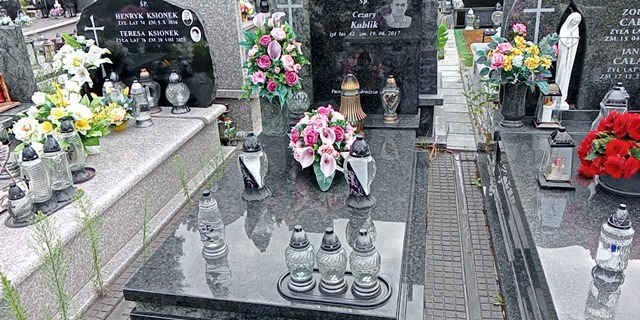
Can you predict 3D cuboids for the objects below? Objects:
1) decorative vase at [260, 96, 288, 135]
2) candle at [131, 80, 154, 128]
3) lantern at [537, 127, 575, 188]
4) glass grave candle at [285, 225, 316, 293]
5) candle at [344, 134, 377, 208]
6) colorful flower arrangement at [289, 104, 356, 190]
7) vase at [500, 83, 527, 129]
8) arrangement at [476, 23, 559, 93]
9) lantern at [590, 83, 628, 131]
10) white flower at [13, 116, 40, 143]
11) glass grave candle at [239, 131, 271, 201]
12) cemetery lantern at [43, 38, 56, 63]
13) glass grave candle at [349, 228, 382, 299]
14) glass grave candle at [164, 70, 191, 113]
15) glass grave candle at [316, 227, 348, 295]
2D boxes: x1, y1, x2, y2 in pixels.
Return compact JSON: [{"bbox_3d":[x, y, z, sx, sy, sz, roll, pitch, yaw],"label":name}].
[{"bbox_3d":[-0.285,-0.303,3.349,0.170,0.255,0.170,3,23,12],"label":"decorative vase"},{"bbox_3d":[-1.321,-0.420,3.818,0.115,0.325,0.115,3,23,12],"label":"candle"},{"bbox_3d":[1.172,-0.017,2.530,0.155,0.285,0.150,3,23,12],"label":"lantern"},{"bbox_3d":[-0.069,0.331,1.801,0.097,0.222,0.097,3,23,12],"label":"glass grave candle"},{"bbox_3d":[0.183,0.048,2.333,0.142,0.320,0.142,3,24,11],"label":"candle"},{"bbox_3d":[0.016,-0.070,2.365,0.305,0.280,0.275,2,23,12],"label":"colorful flower arrangement"},{"bbox_3d":[1.251,-0.355,3.328,0.165,0.260,0.165,3,23,12],"label":"vase"},{"bbox_3d":[1.226,-0.635,3.200,0.470,0.410,0.380,3,23,12],"label":"arrangement"},{"bbox_3d":[1.709,-0.261,2.992,0.210,0.345,0.210,3,23,12],"label":"lantern"},{"bbox_3d":[-1.729,-0.180,3.050,0.147,0.143,0.100,-16,27,-28],"label":"white flower"},{"bbox_3d":[-0.276,0.019,2.186,0.122,0.268,0.112,2,23,12],"label":"glass grave candle"},{"bbox_3d":[-3.380,-1.361,6.425,0.140,0.265,0.140,3,23,12],"label":"cemetery lantern"},{"bbox_3d":[0.133,0.294,1.524,0.095,0.208,0.095,2,23,12],"label":"glass grave candle"},{"bbox_3d":[-0.974,-0.461,3.538,0.172,0.275,0.172,2,23,12],"label":"glass grave candle"},{"bbox_3d":[0.039,0.336,1.770,0.107,0.236,0.107,-2,23,1],"label":"glass grave candle"}]

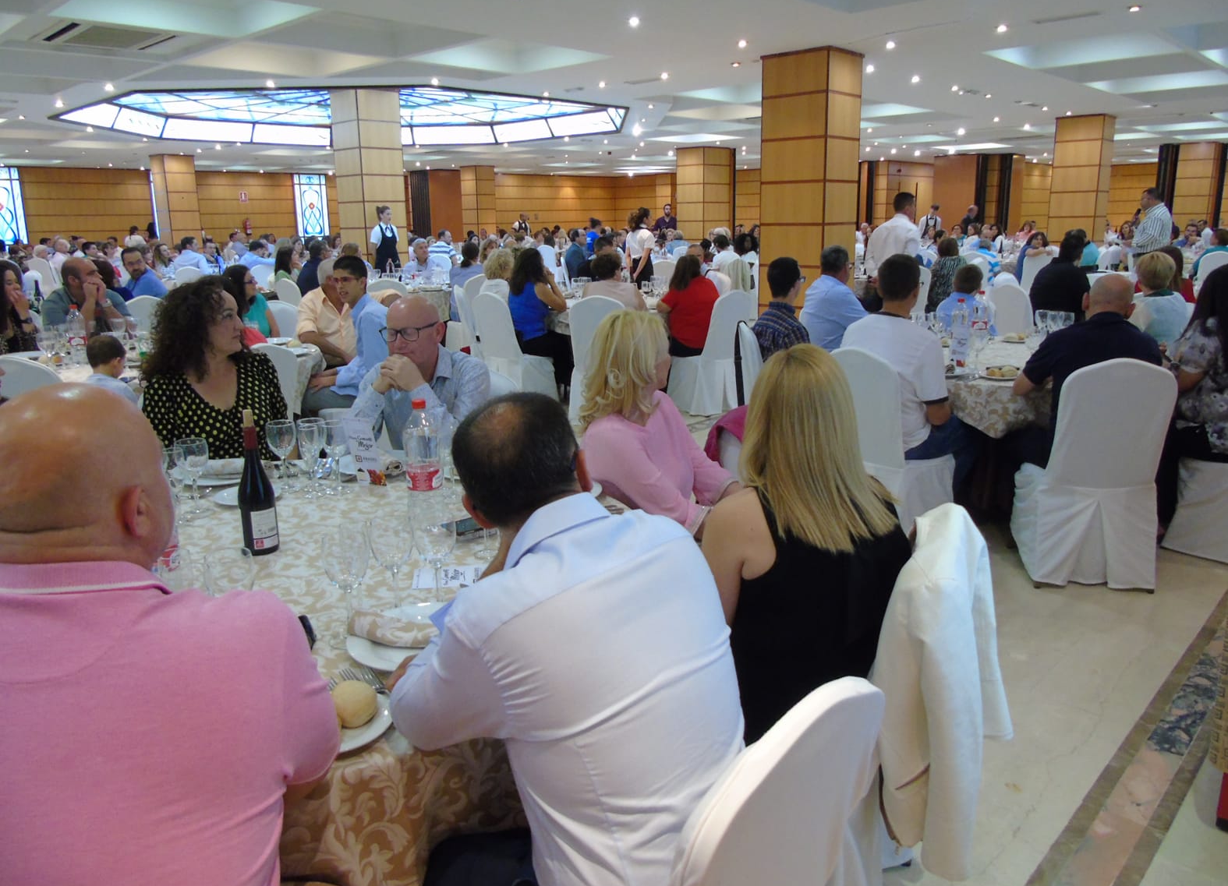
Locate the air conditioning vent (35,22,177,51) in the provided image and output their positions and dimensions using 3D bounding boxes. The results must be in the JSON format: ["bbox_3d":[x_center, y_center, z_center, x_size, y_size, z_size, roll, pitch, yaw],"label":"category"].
[{"bbox_3d":[-4.362,-3.499,7.633,0.990,0.080,0.880,13,20,42],"label":"air conditioning vent"}]

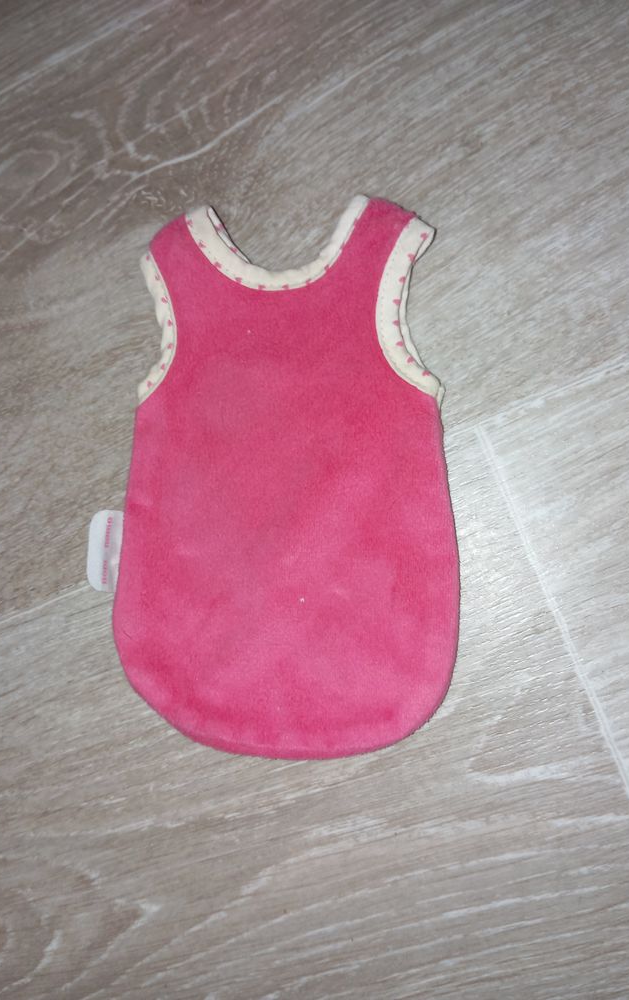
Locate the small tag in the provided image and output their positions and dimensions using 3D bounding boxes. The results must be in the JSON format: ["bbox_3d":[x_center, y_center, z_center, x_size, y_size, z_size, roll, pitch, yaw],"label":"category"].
[{"bbox_3d":[-0.093,0.023,0.360,0.017,0.003,0.038,5,93,15],"label":"small tag"}]

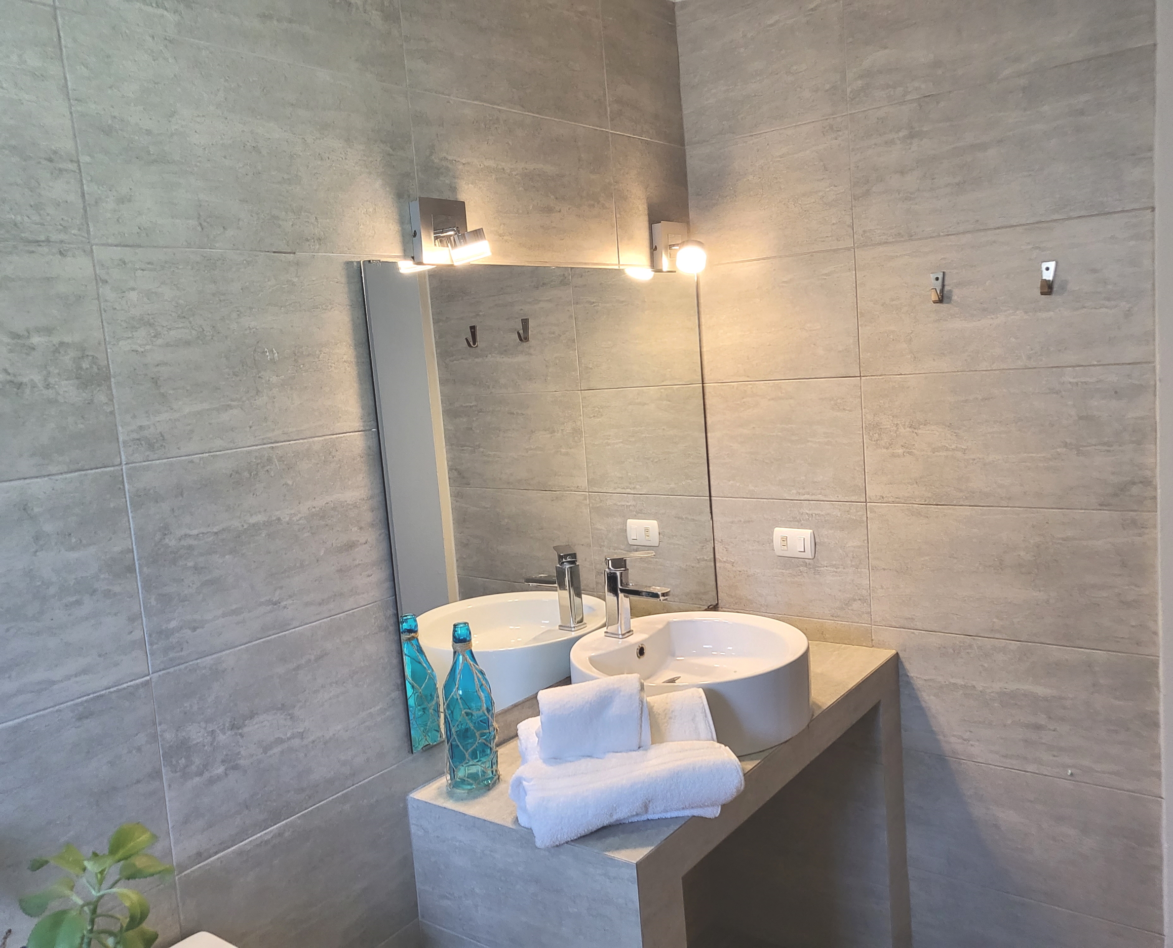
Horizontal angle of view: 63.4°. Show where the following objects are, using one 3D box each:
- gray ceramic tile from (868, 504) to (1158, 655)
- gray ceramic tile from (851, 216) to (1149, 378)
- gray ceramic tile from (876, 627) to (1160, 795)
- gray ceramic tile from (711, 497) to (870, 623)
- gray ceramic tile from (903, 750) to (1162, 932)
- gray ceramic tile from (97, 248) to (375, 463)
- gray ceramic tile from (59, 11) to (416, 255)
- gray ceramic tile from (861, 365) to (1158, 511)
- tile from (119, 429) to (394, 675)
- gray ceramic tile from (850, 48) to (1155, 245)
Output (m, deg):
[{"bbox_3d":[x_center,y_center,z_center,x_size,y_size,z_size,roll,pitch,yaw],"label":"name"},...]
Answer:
[{"bbox_3d":[0.923,0.223,2.112,0.602,0.299,0.010,1,9,38],"label":"gray ceramic tile"},{"bbox_3d":[0.870,-0.371,2.025,0.601,0.300,0.010,1,9,38],"label":"gray ceramic tile"},{"bbox_3d":[0.947,0.521,2.148,0.602,0.299,0.010,1,9,38],"label":"gray ceramic tile"},{"bbox_3d":[0.514,0.217,2.434,0.435,0.299,0.010,1,9,38],"label":"gray ceramic tile"},{"bbox_3d":[0.965,0.817,2.170,0.601,0.300,0.010,1,9,38],"label":"gray ceramic tile"},{"bbox_3d":[-0.471,-0.202,1.524,0.010,0.300,0.601,1,9,38],"label":"gray ceramic tile"},{"bbox_3d":[-0.495,-0.499,1.488,0.010,0.300,0.601,1,9,38],"label":"gray ceramic tile"},{"bbox_3d":[0.894,-0.074,2.061,0.601,0.300,0.010,1,9,38],"label":"gray ceramic tile"},{"bbox_3d":[-0.450,0.095,1.568,0.010,0.299,0.600,1,9,38],"label":"tile"},{"bbox_3d":[0.846,-0.668,1.989,0.601,0.300,0.010,1,9,38],"label":"gray ceramic tile"}]

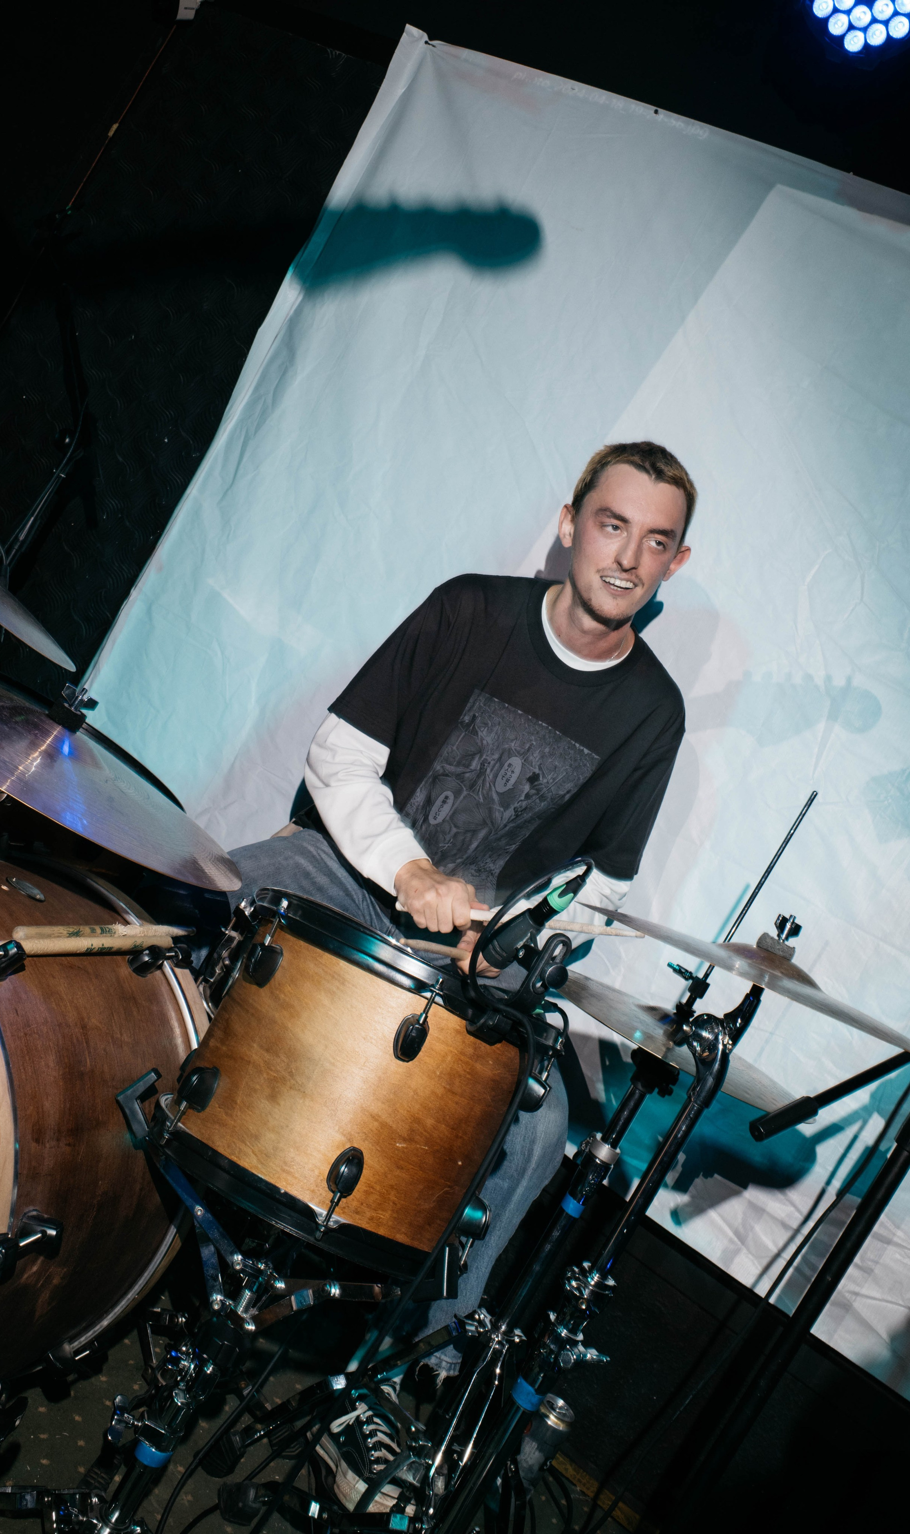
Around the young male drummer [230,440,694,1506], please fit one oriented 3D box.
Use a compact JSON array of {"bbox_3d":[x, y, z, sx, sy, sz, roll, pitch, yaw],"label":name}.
[{"bbox_3d":[-0.041,0.190,1.640,0.580,1.360,0.660,30,0,-9],"label":"young male drummer"}]

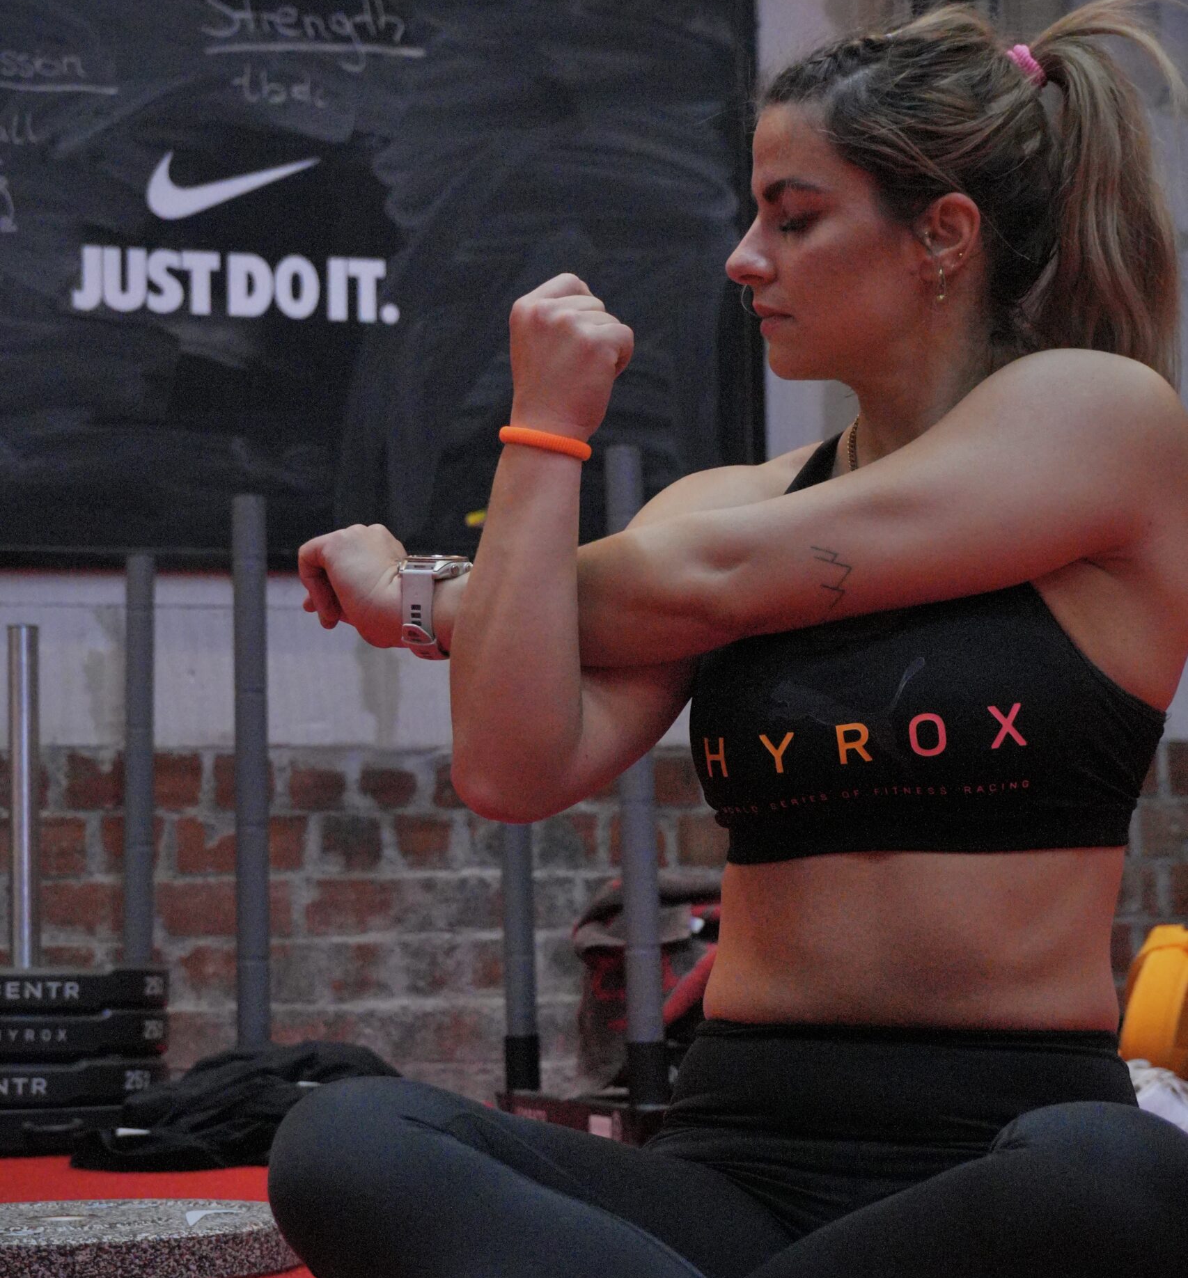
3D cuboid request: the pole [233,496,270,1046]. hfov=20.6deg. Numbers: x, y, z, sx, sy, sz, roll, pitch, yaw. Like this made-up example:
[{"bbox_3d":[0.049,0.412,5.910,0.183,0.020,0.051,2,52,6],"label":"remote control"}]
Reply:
[{"bbox_3d":[-0.507,0.235,4.840,0.050,0.906,0.050,-1,-6,0],"label":"pole"}]

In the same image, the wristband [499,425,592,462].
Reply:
[{"bbox_3d":[-0.029,-0.118,1.970,0.056,0.011,0.052,12,-3,0],"label":"wristband"}]

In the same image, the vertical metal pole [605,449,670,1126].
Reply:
[{"bbox_3d":[0.057,0.187,4.570,0.055,0.929,0.055,-2,-6,0],"label":"vertical metal pole"}]

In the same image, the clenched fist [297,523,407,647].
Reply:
[{"bbox_3d":[-0.154,-0.035,2.100,0.080,0.080,0.078,-4,-7,28],"label":"clenched fist"}]

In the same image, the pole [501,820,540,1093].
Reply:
[{"bbox_3d":[-0.123,0.257,5.220,0.053,0.921,0.053,-1,-6,0],"label":"pole"}]

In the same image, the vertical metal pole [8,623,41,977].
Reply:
[{"bbox_3d":[-0.886,0.353,5.080,0.048,0.752,0.048,-2,-6,0],"label":"vertical metal pole"}]

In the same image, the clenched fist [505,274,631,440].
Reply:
[{"bbox_3d":[-0.013,-0.171,1.980,0.076,0.103,0.072,4,-4,17],"label":"clenched fist"}]

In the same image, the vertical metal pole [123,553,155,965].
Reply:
[{"bbox_3d":[-0.770,0.305,5.550,0.049,0.908,0.049,-1,-6,0],"label":"vertical metal pole"}]

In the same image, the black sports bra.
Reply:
[{"bbox_3d":[0.210,0.000,2.080,0.300,0.290,0.230,-4,-7,27],"label":"black sports bra"}]

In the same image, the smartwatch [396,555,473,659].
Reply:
[{"bbox_3d":[-0.099,-0.021,2.080,0.046,0.063,0.060,-5,-7,35],"label":"smartwatch"}]

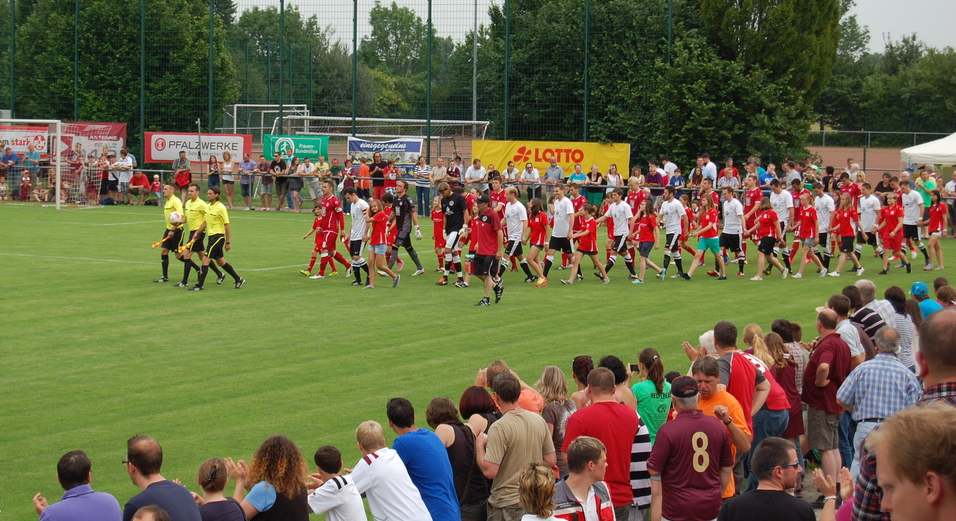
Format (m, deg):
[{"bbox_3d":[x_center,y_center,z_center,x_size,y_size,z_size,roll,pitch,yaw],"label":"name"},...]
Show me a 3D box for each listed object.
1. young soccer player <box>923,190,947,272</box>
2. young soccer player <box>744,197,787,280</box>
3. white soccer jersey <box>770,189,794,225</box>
[{"bbox_3d":[9.355,-0.624,44.474,0.430,1.620,0.430,-2,5,-38],"label":"young soccer player"},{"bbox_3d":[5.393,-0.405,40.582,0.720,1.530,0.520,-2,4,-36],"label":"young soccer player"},{"bbox_3d":[6.044,-1.063,43.200,0.270,0.690,0.480,-1,4,-30],"label":"white soccer jersey"}]

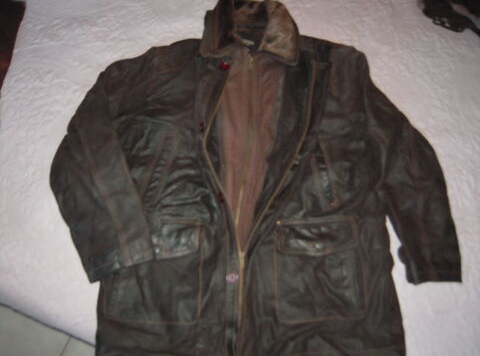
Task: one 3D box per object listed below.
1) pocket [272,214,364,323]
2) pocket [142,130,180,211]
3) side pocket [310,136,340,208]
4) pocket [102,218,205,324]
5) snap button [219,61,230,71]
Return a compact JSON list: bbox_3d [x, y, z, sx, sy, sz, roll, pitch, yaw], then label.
[{"bbox_3d":[0.177,0.199,0.862,0.195,0.025,0.219,1,71,0],"label":"pocket"},{"bbox_3d":[-0.189,-0.022,0.939,0.034,0.015,0.202,11,71,4],"label":"pocket"},{"bbox_3d":[0.202,-0.016,0.936,0.030,0.015,0.182,-9,71,-3],"label":"side pocket"},{"bbox_3d":[-0.189,0.200,0.862,0.212,0.025,0.219,-1,71,0],"label":"pocket"},{"bbox_3d":[-0.041,-0.299,1.034,0.019,0.008,0.019,-1,71,0],"label":"snap button"}]

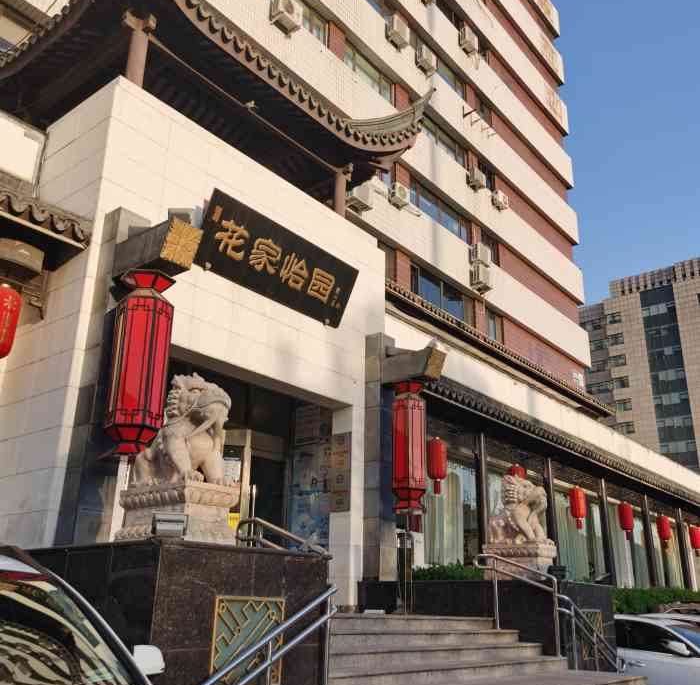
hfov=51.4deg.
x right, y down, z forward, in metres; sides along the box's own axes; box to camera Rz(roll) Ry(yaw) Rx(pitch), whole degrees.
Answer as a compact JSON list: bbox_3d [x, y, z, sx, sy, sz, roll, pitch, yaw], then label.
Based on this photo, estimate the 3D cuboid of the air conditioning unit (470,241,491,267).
[{"bbox_3d":[4.495,-2.933,24.913,0.314,0.638,0.776,-15,-26,37],"label":"air conditioning unit"}]

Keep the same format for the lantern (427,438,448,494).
[{"bbox_3d":[1.916,2.706,15.938,0.455,1.232,0.455,1,-20,0],"label":"lantern"}]

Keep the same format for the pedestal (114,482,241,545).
[{"bbox_3d":[-1.449,1.538,6.109,0.909,0.490,0.576,-15,-26,37],"label":"pedestal"}]

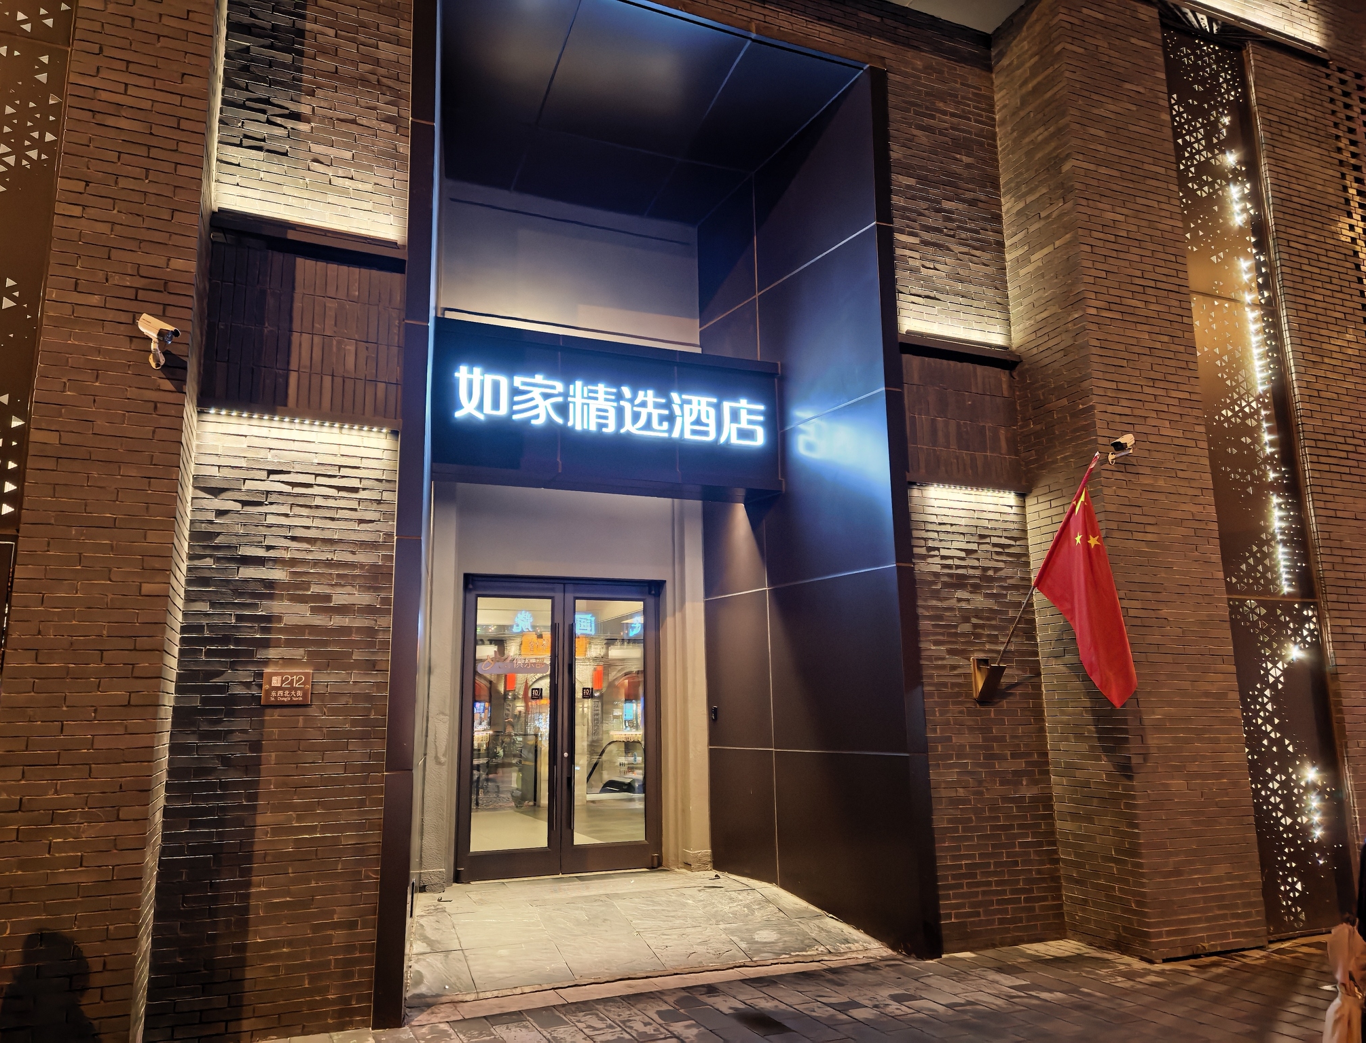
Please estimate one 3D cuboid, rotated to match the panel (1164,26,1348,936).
[{"bbox_3d":[4.573,-0.658,7.800,1.080,7.425,0.050,4,-12,-23],"label":"panel"}]

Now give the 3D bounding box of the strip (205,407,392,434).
[{"bbox_3d":[-2.175,-0.571,5.498,0.972,0.030,0.030,4,-12,-23],"label":"strip"}]

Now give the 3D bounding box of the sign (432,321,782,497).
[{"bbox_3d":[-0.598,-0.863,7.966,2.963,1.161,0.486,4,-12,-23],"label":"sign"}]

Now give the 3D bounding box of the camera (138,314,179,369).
[{"bbox_3d":[-2.446,-0.859,4.515,0.280,0.250,0.170,8,-8,20],"label":"camera"}]

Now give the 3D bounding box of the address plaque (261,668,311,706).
[{"bbox_3d":[-2.154,0.904,5.247,0.244,0.189,0.020,4,-12,-23],"label":"address plaque"}]

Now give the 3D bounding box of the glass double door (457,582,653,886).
[{"bbox_3d":[-1.052,1.800,8.506,1.829,2.538,0.100,4,-12,-23],"label":"glass double door"}]

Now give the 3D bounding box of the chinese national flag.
[{"bbox_3d":[2.619,0.446,6.410,0.270,1.579,0.783,4,-12,-23],"label":"chinese national flag"}]

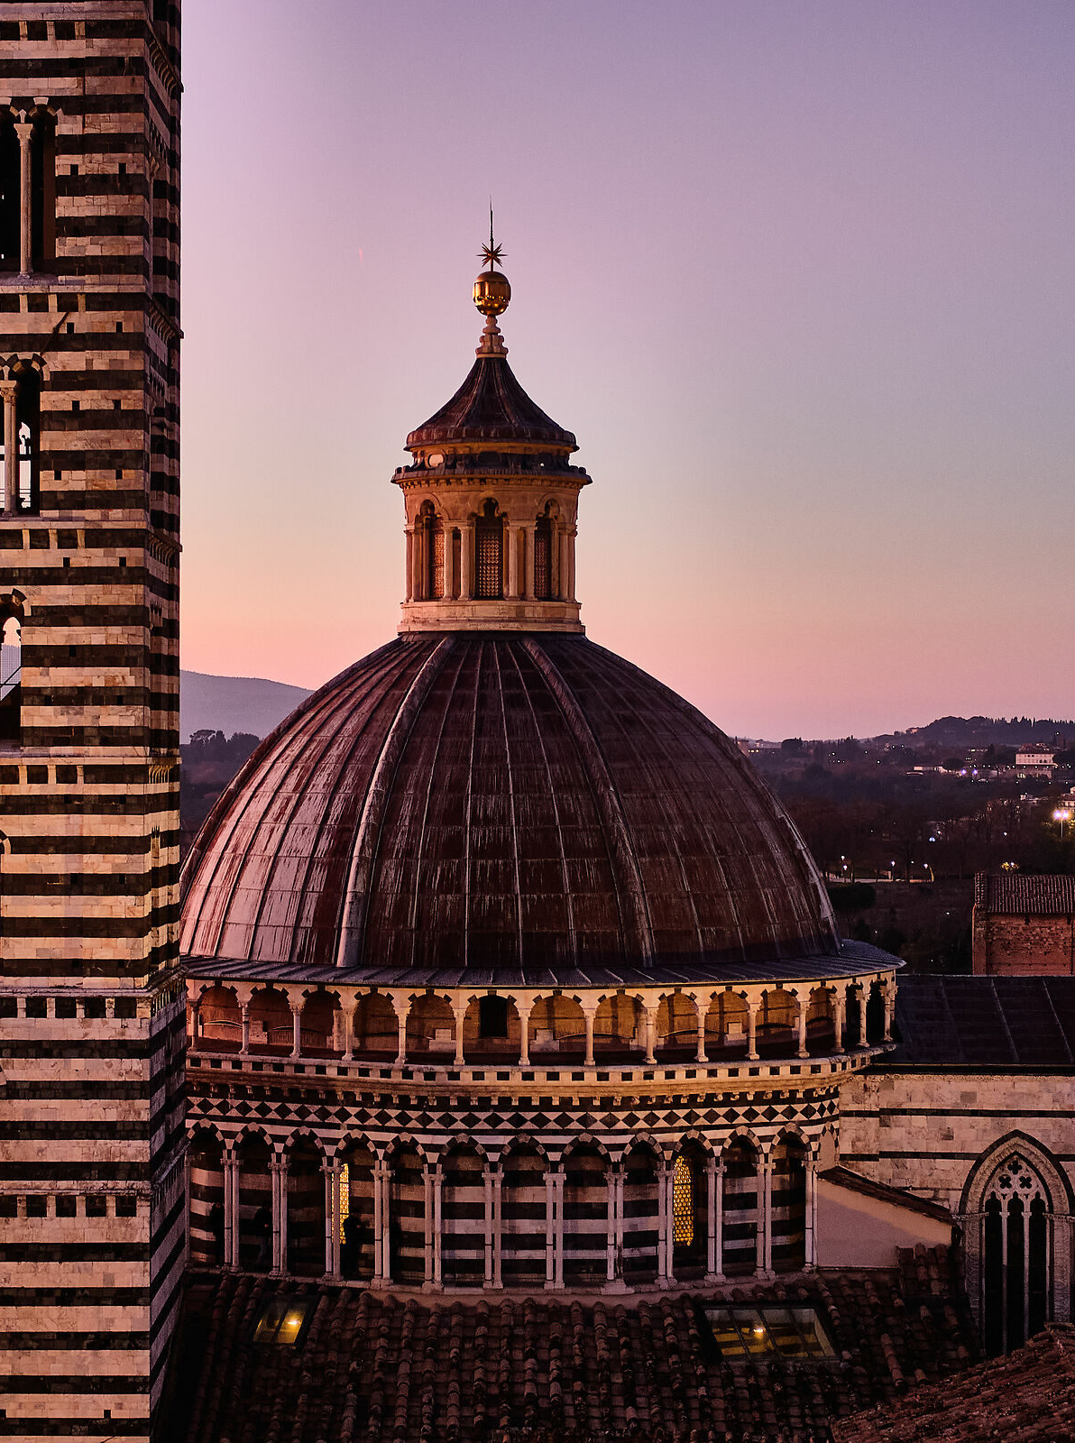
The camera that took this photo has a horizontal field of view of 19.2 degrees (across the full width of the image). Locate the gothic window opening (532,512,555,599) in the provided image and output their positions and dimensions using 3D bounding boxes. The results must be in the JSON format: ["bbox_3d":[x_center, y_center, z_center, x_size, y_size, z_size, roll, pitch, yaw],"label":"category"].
[{"bbox_3d":[0.221,-4.339,83.400,0.800,2.500,0.350,0,0,-45],"label":"gothic window opening"}]

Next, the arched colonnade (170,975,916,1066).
[{"bbox_3d":[-0.900,7.300,85.000,20.600,2.000,20.400,0,0,0],"label":"arched colonnade"}]

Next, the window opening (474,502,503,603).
[{"bbox_3d":[-1.252,-4.440,82.800,0.800,2.550,0.350,0,0,0],"label":"window opening"}]

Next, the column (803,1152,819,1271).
[{"bbox_3d":[6.814,12.219,79.500,0.360,3.000,0.360,0,0,0],"label":"column"}]

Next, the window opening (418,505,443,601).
[{"bbox_3d":[-2.811,-4.406,83.400,0.800,2.550,0.350,0,0,45],"label":"window opening"}]

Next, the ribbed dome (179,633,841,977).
[{"bbox_3d":[-1.040,1.950,85.000,18.400,8.500,18.200,0,0,0],"label":"ribbed dome"}]

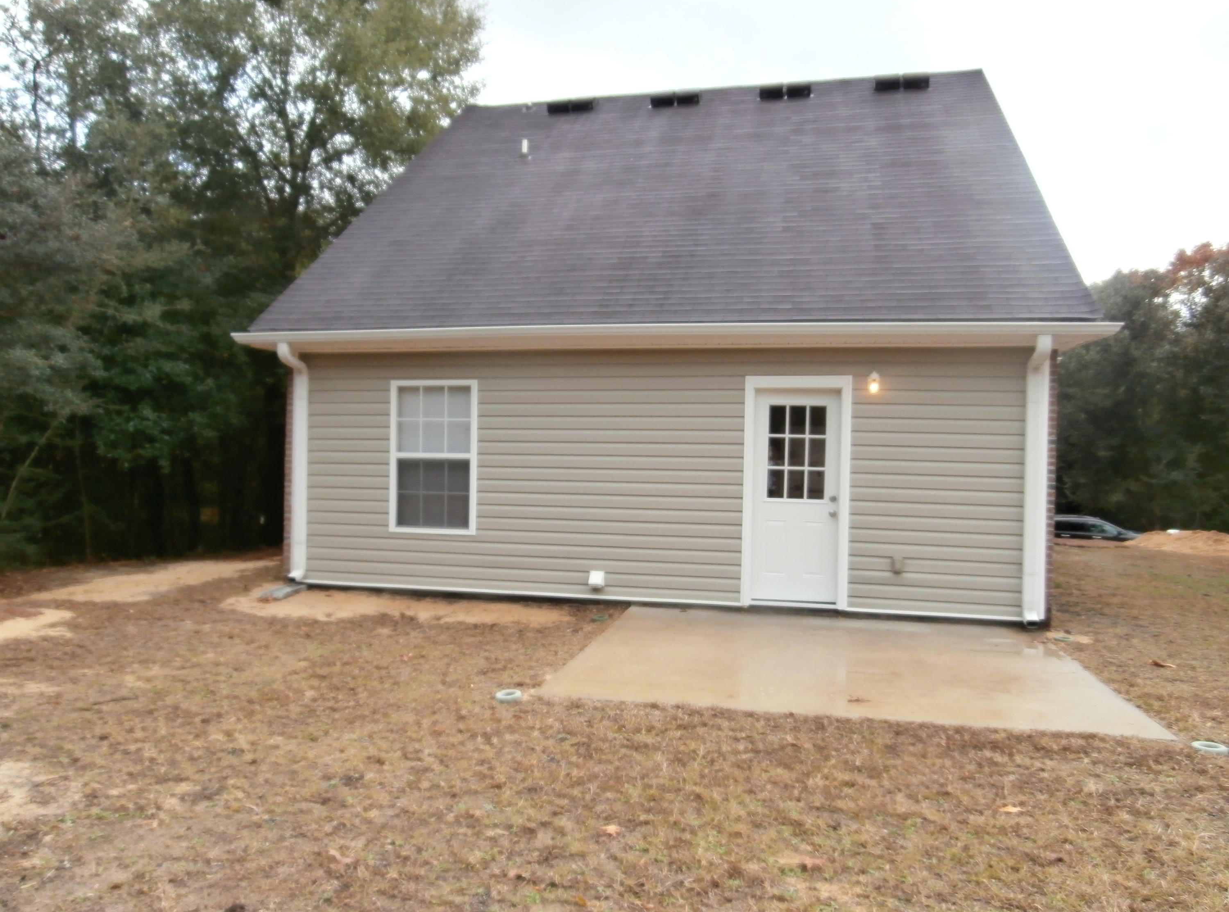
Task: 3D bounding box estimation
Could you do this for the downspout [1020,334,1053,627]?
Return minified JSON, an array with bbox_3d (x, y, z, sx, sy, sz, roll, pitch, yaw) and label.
[{"bbox_3d":[3.637,0.236,7.333,0.106,2.505,0.353,1,1,12],"label":"downspout"}]

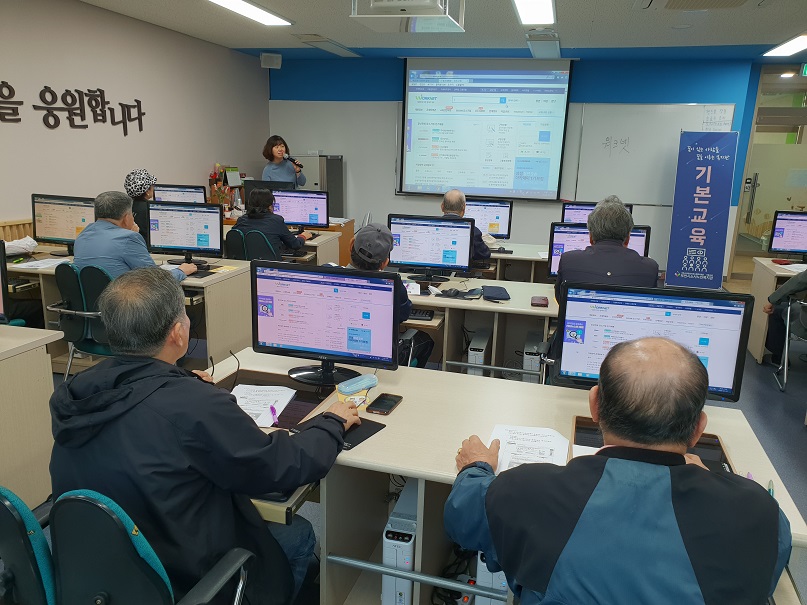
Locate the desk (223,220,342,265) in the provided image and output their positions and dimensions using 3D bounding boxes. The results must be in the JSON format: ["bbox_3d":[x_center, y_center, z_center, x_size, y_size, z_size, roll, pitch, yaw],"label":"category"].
[{"bbox_3d":[-1.599,-0.344,6.047,1.900,0.720,0.760,6,15,15],"label":"desk"}]

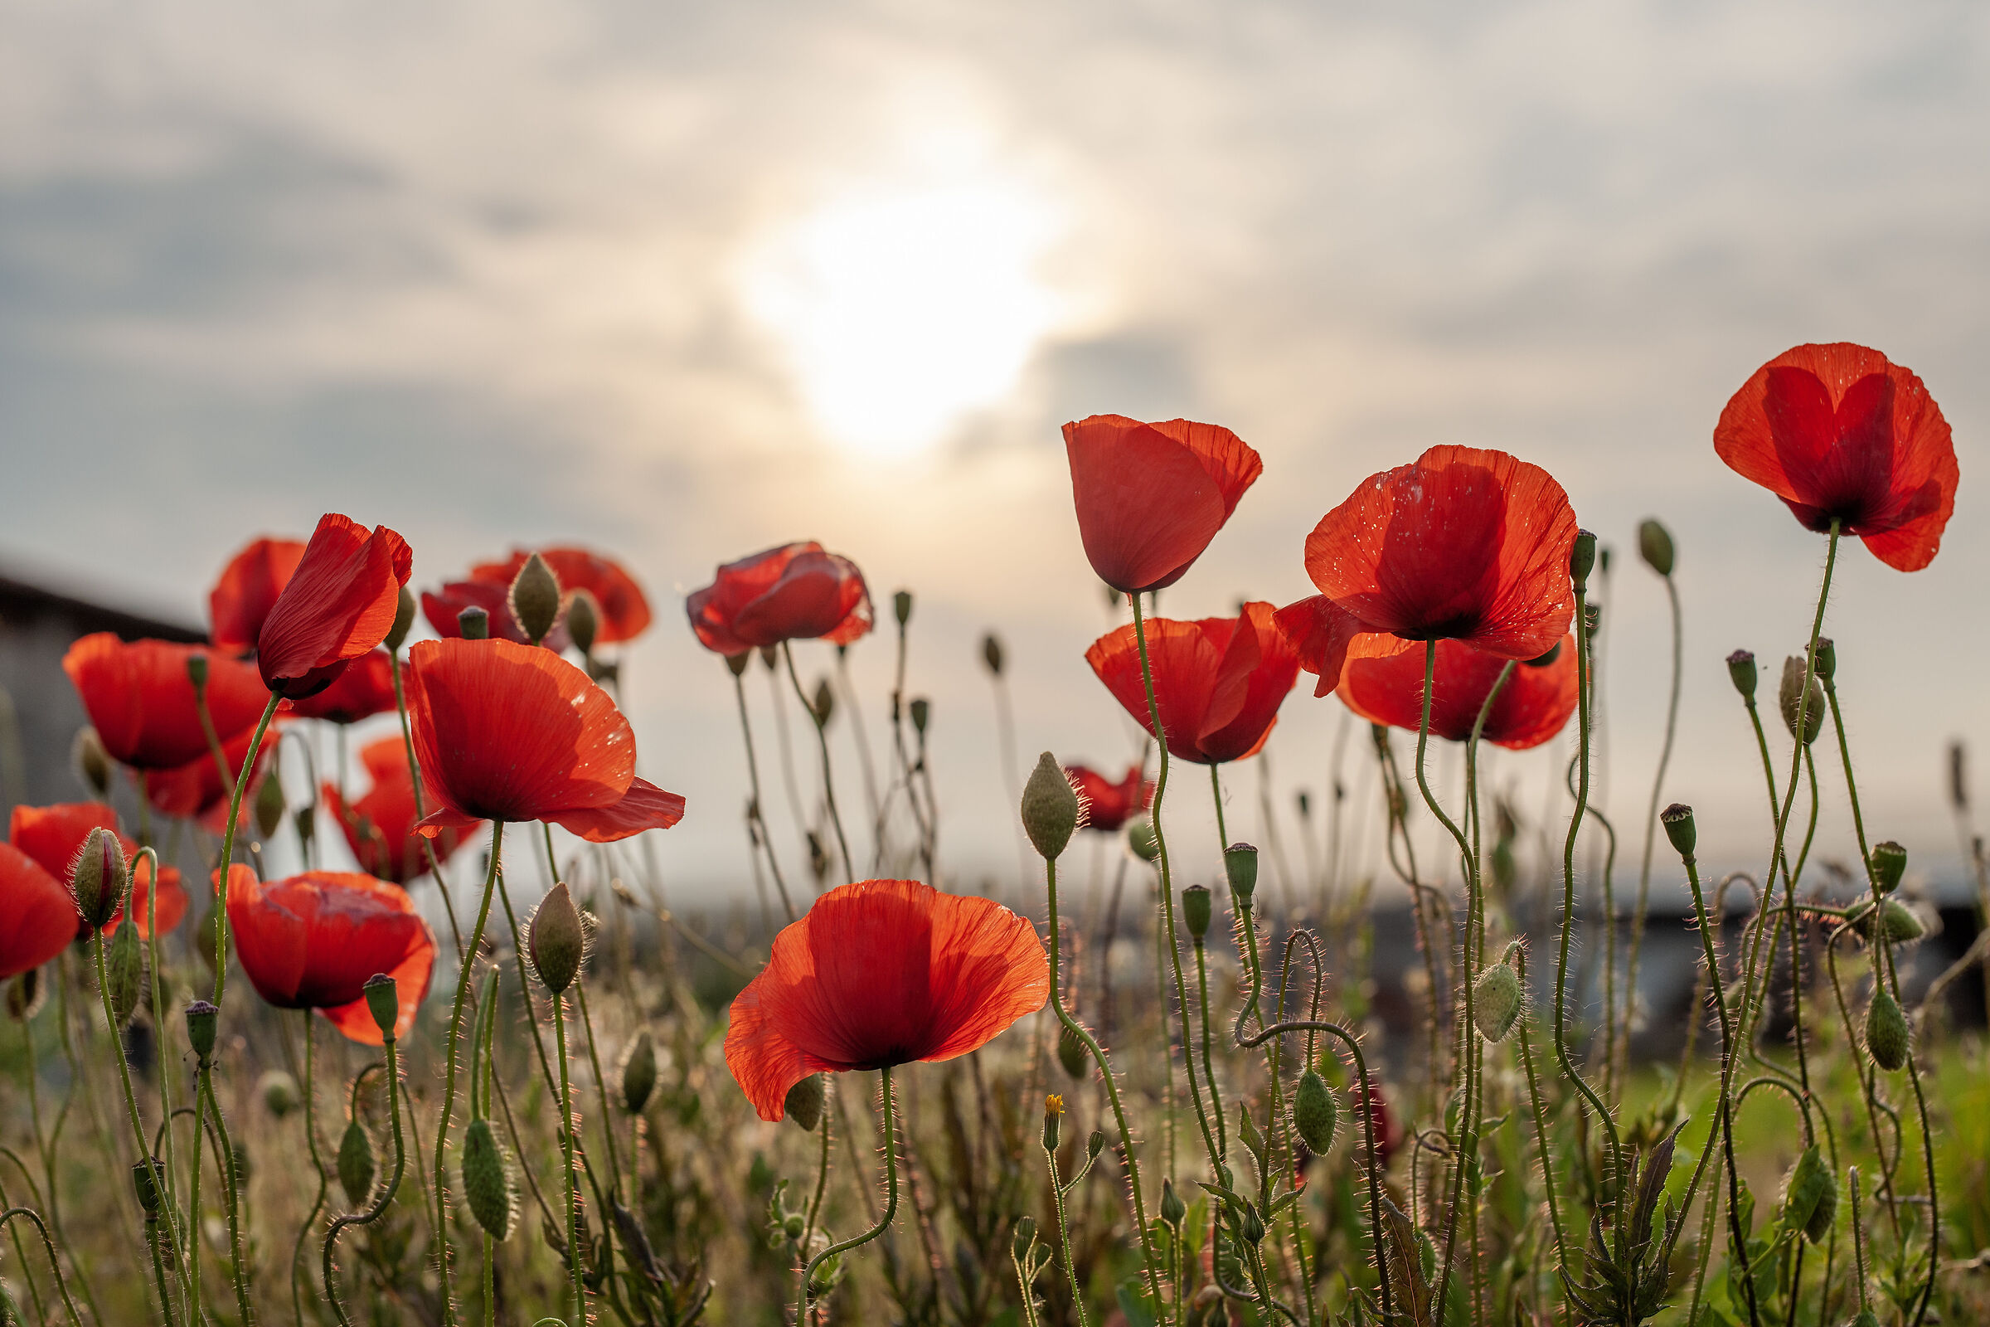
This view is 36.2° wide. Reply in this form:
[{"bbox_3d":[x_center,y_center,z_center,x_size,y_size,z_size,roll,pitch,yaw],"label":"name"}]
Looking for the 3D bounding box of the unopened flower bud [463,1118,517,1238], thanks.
[{"bbox_3d":[-0.121,0.124,0.730,0.011,0.029,0.011,-9,-5,-9],"label":"unopened flower bud"}]

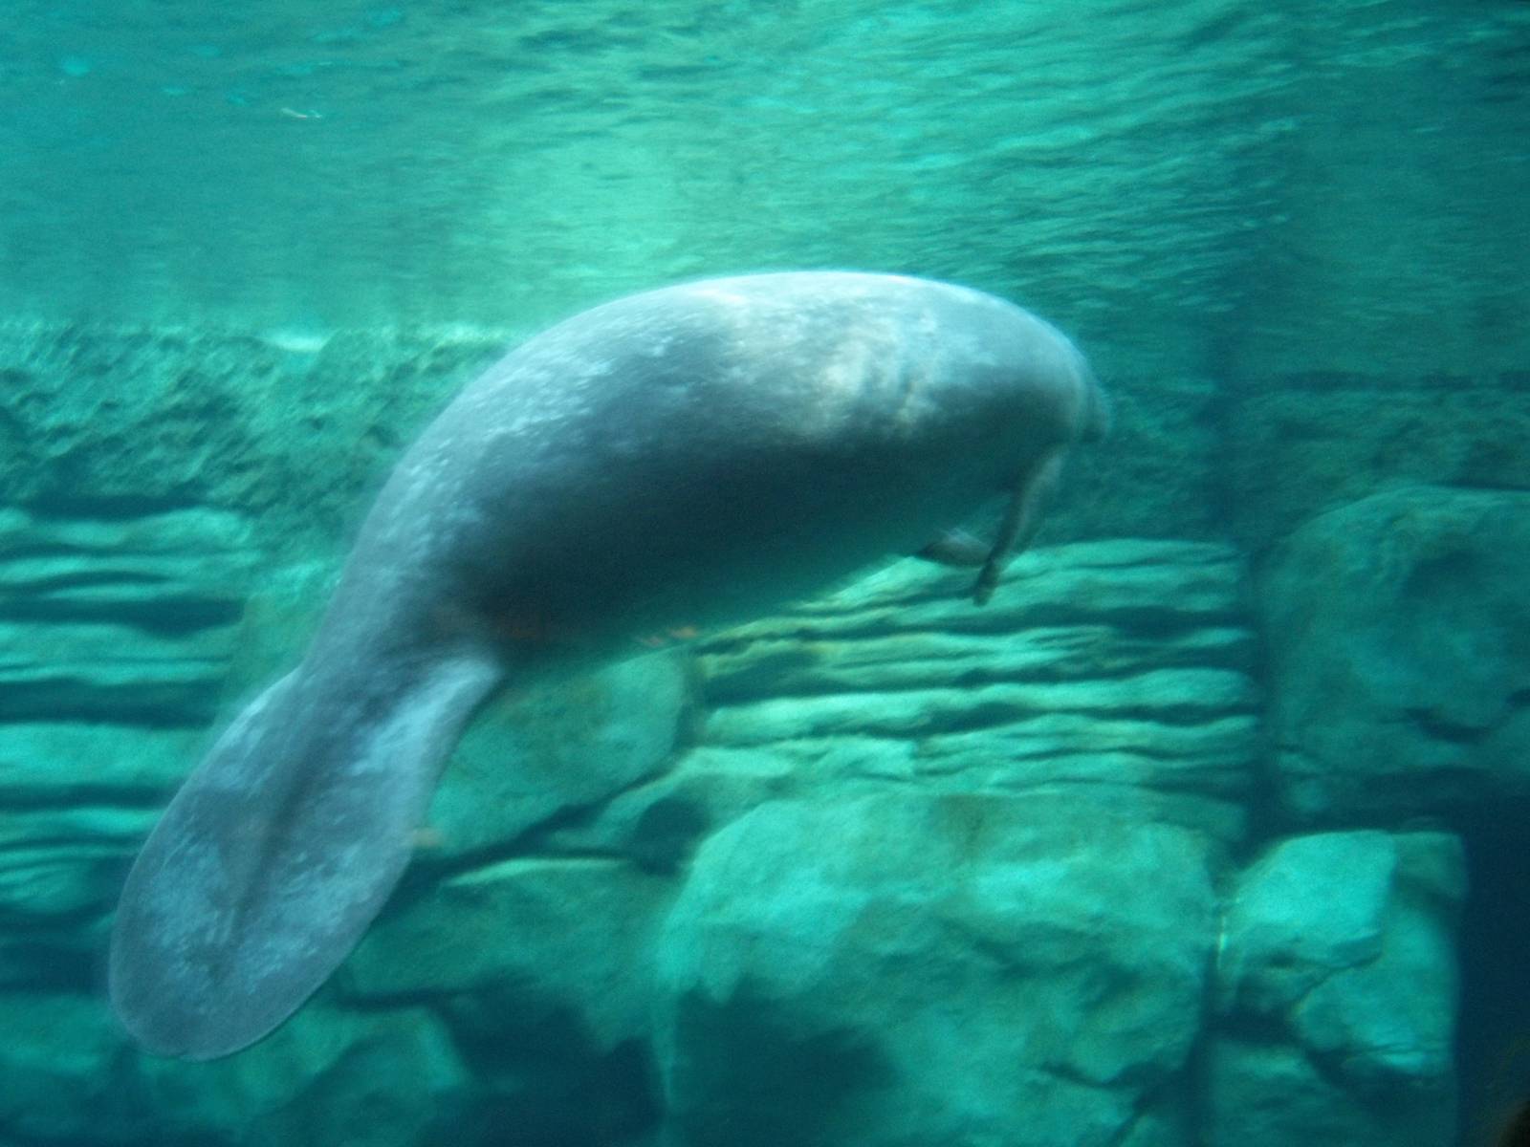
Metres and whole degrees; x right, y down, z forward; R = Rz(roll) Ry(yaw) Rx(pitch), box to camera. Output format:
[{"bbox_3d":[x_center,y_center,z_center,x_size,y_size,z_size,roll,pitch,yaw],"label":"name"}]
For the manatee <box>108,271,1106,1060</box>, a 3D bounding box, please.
[{"bbox_3d":[-0.200,-0.055,4.220,2.450,0.950,0.740,-27,15,-36],"label":"manatee"}]

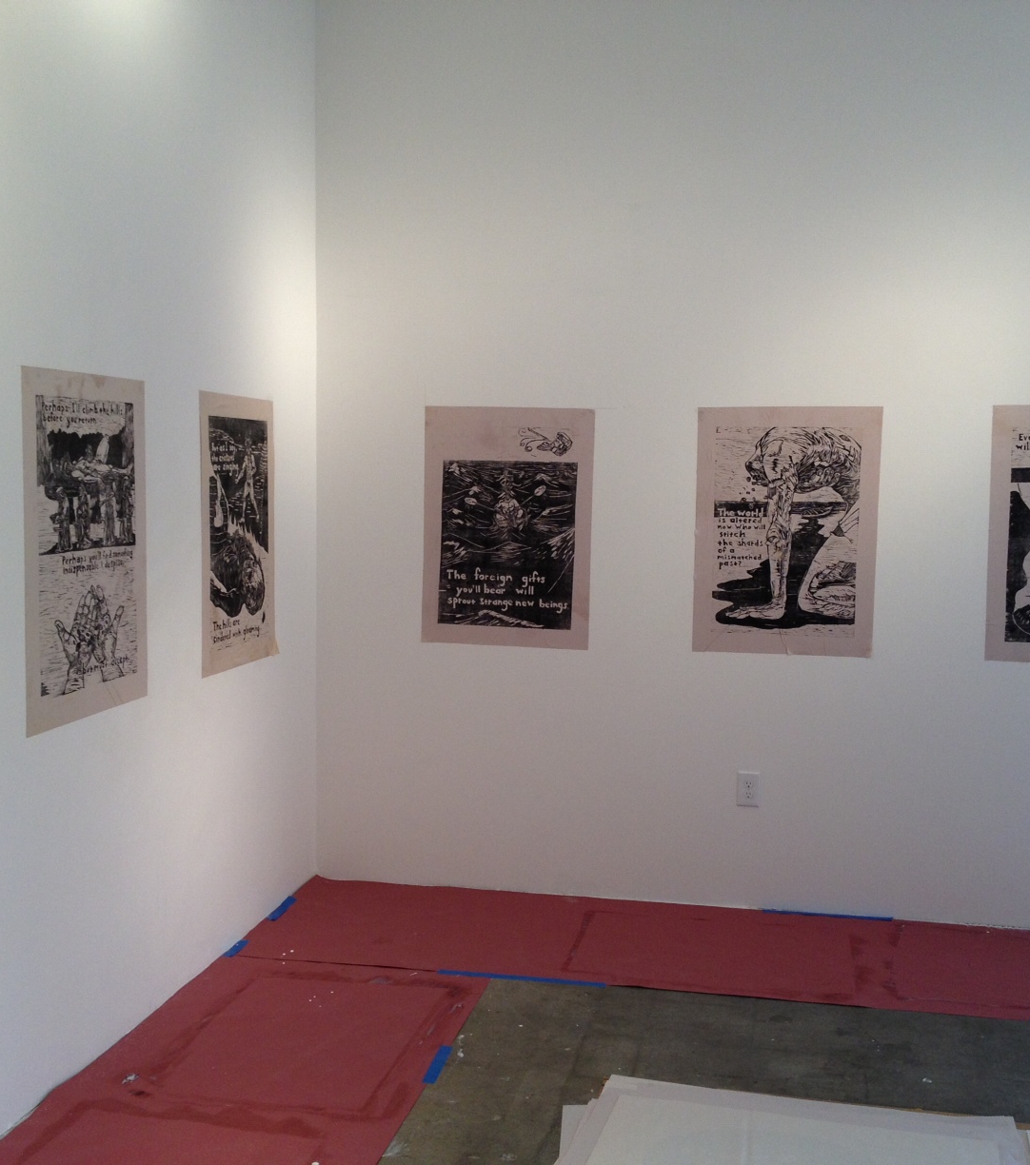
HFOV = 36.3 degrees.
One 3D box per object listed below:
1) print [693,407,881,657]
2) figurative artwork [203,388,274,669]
[{"bbox_3d":[0.965,-0.180,5.603,0.644,0.890,0.010,1,4,12],"label":"print"},{"bbox_3d":[-0.910,-0.166,5.196,0.010,0.890,0.644,1,4,12],"label":"figurative artwork"}]

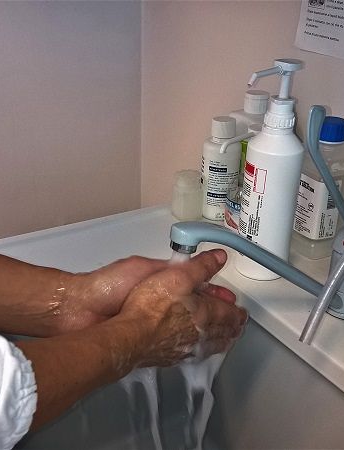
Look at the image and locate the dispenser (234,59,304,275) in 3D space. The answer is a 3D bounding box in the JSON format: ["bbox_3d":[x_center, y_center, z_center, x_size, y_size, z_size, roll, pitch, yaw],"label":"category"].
[{"bbox_3d":[0.109,-0.062,0.767,0.093,0.267,0.067,-16,31,-32],"label":"dispenser"}]

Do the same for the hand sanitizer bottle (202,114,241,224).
[{"bbox_3d":[0.074,-0.084,0.950,0.056,0.148,0.056,2,26,-1],"label":"hand sanitizer bottle"}]

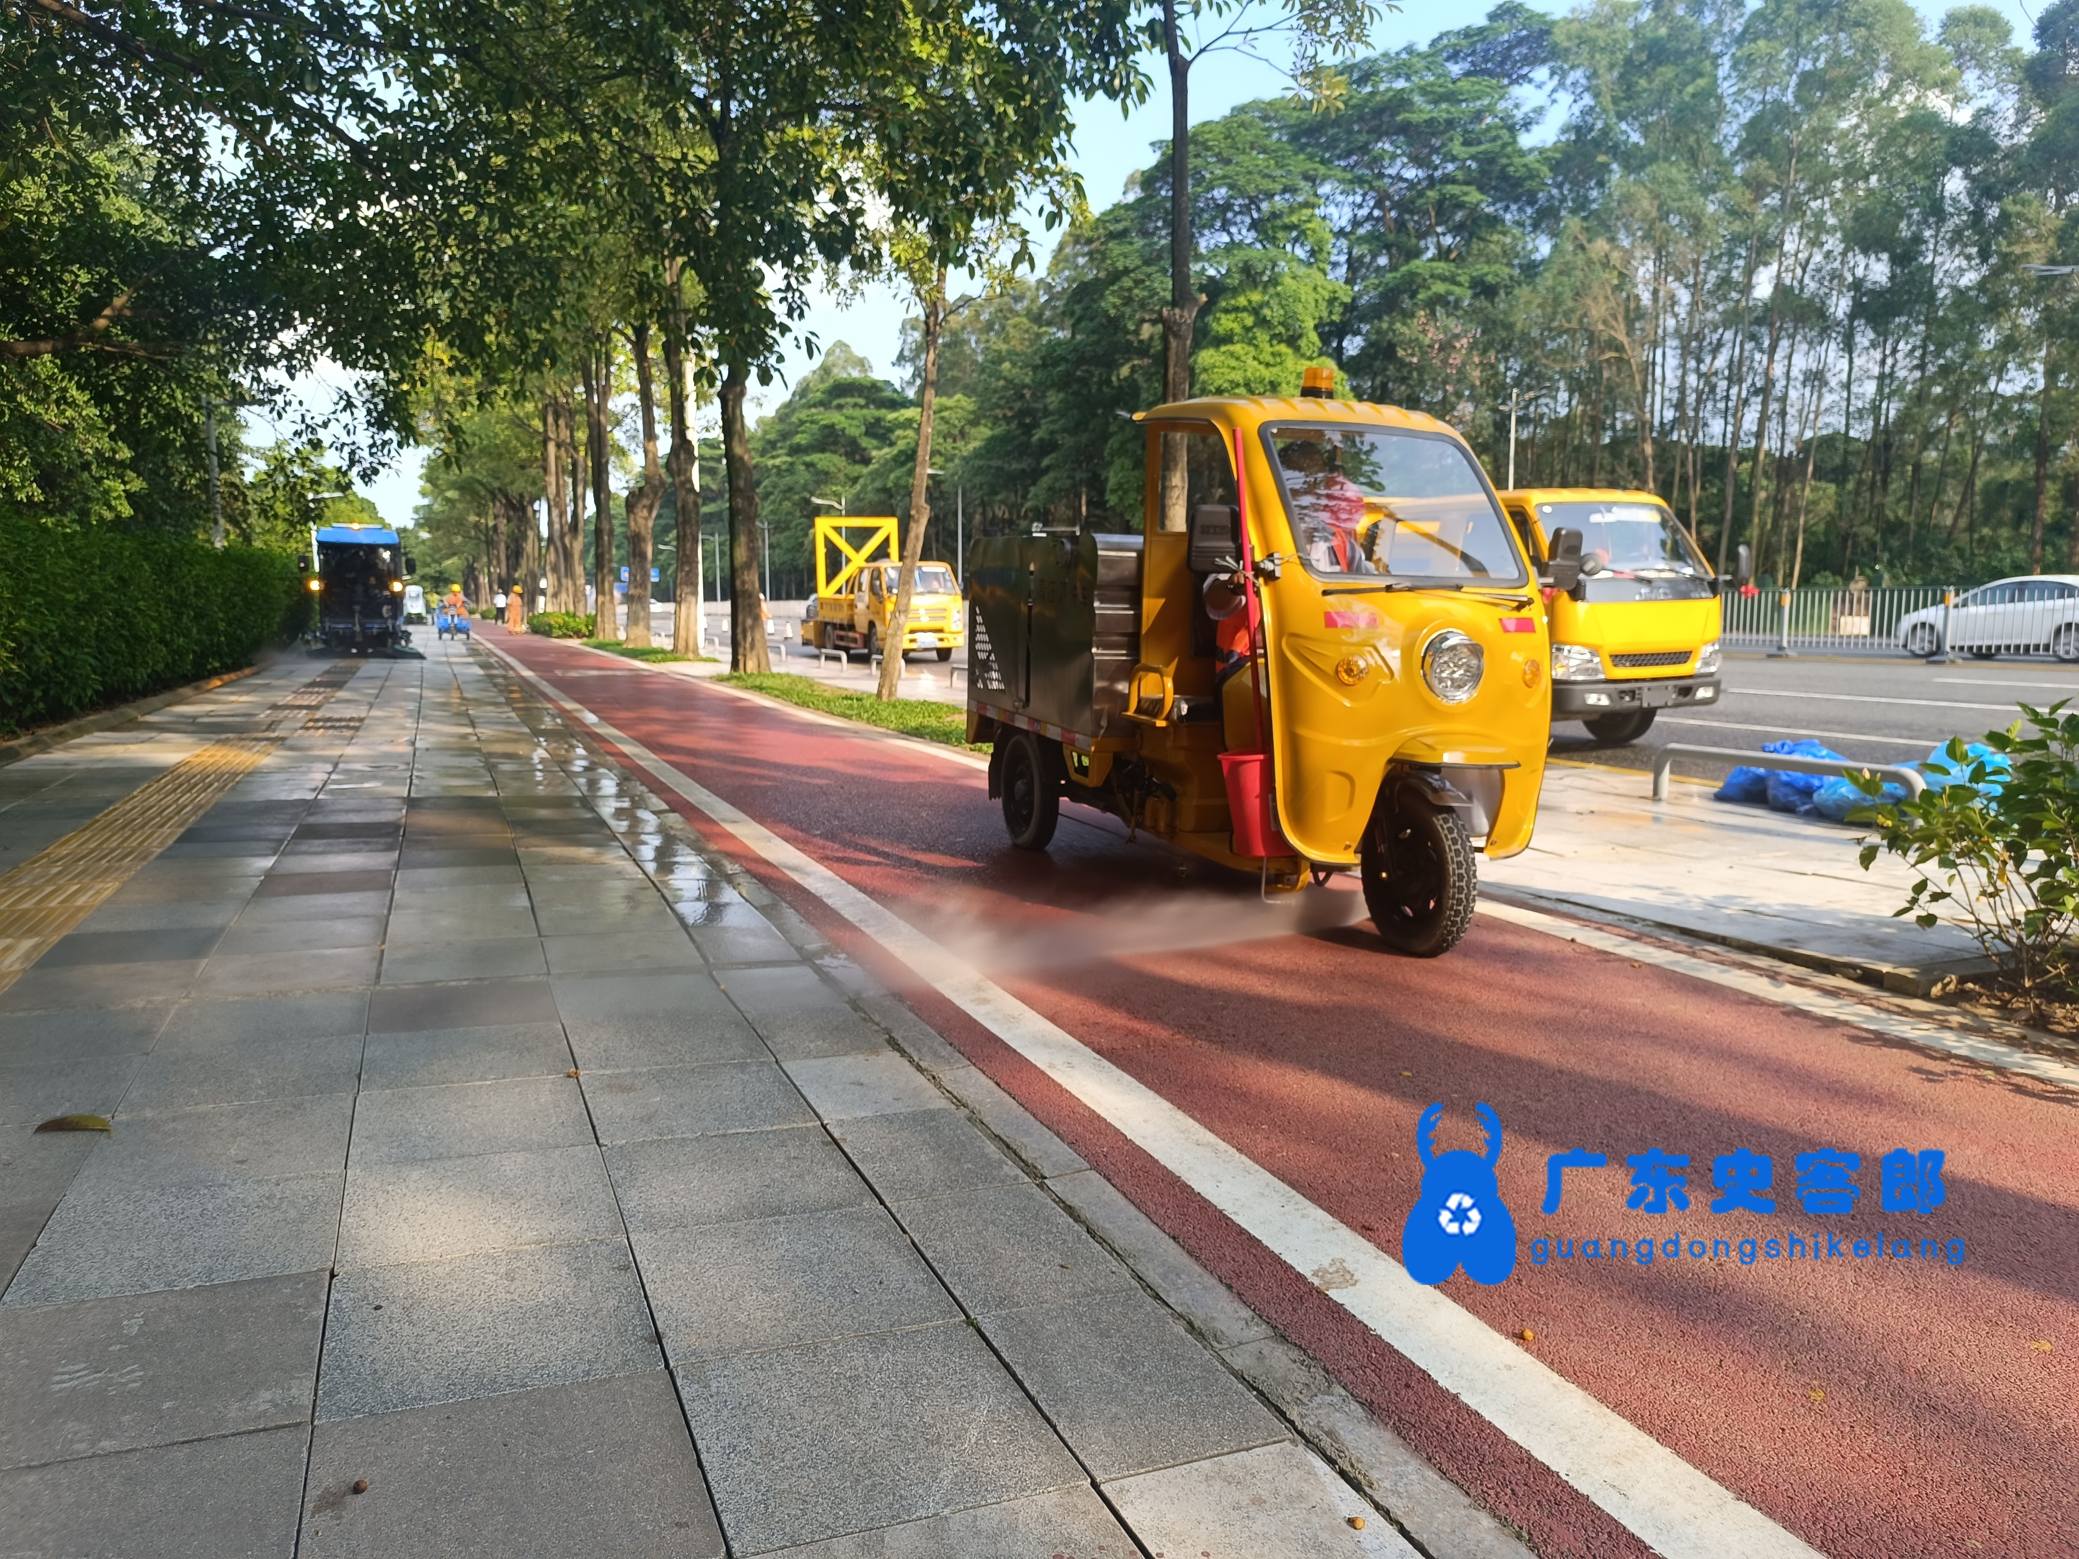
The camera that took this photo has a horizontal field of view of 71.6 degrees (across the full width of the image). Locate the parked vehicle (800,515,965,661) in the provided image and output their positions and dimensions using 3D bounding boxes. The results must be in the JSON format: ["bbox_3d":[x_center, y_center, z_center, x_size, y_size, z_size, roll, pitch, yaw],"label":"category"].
[{"bbox_3d":[-3.236,-3.999,29.906,1.880,3.000,6.000,-3,8,-22],"label":"parked vehicle"}]

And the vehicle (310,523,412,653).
[{"bbox_3d":[-14.727,-4.138,31.286,2.100,2.650,3.600,-3,8,-22],"label":"vehicle"}]

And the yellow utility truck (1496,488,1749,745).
[{"bbox_3d":[3.478,-1.514,13.312,1.920,2.130,5.400,-4,8,-27],"label":"yellow utility truck"}]

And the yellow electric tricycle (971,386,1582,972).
[{"bbox_3d":[0.806,-0.563,6.085,1.160,2.020,3.420,-3,8,-22],"label":"yellow electric tricycle"}]

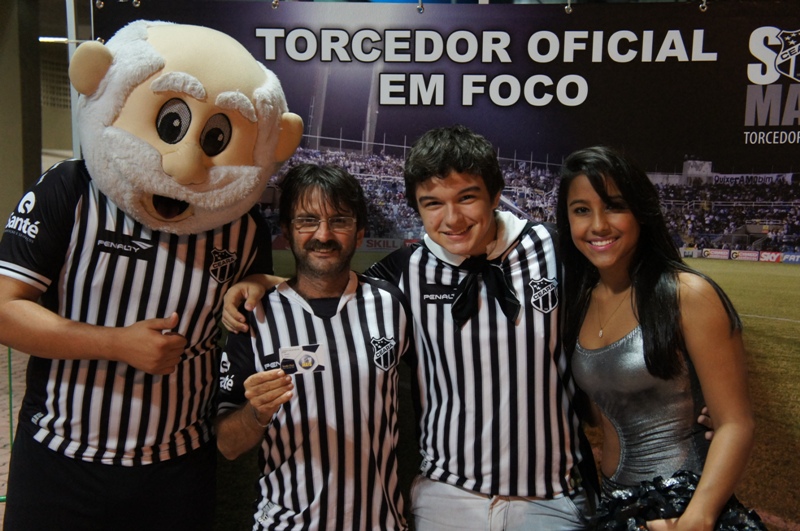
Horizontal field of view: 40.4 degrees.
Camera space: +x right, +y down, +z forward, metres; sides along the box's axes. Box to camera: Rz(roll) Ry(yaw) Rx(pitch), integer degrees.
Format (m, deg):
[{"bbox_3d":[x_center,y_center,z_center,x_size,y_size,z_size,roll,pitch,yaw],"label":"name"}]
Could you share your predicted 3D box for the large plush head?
[{"bbox_3d":[-0.432,-0.266,2.130,0.465,0.415,0.420,17,14,-22],"label":"large plush head"}]

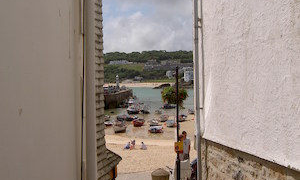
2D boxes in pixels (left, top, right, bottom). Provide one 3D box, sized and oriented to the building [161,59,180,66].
[{"bbox_3d":[44.000,-59.500,850.000,43.000,16.000,16.000,-1,1,6],"label":"building"}]

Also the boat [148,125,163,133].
[{"bbox_3d":[1.160,7.450,76.000,1.600,1.200,3.500,1,2,45],"label":"boat"}]

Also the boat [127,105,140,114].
[{"bbox_3d":[-5.200,6.350,124.000,2.200,2.600,6.000,0,2,37],"label":"boat"}]

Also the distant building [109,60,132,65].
[{"bbox_3d":[-72.000,-67.000,960.000,57.000,10.000,15.000,-1,1,-3],"label":"distant building"}]

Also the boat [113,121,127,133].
[{"bbox_3d":[-6.050,7.370,78.000,2.000,1.700,5.000,0,1,10],"label":"boat"}]

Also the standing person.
[{"bbox_3d":[1.500,2.600,16.500,0.480,1.750,0.300,0,1,18],"label":"standing person"}]

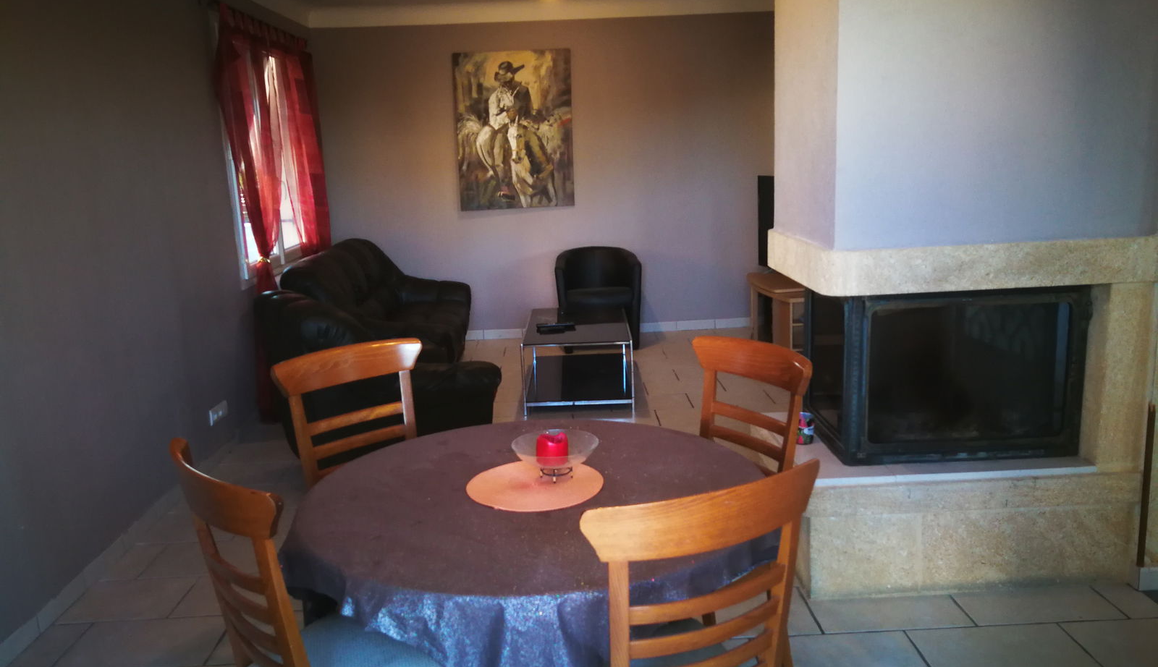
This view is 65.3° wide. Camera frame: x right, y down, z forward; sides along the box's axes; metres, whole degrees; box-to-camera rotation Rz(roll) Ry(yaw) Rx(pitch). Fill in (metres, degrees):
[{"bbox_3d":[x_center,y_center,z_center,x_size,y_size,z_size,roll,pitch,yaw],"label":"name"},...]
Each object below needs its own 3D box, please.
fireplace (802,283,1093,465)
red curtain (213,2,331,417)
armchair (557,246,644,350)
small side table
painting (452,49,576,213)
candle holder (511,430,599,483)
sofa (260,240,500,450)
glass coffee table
[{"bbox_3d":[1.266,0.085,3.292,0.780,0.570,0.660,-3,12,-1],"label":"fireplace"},{"bbox_3d":[-1.822,-0.770,5.671,0.140,2.200,1.950,-2,12,-1],"label":"red curtain"},{"bbox_3d":[0.143,-0.271,6.816,0.640,0.720,0.580,-3,12,-5],"label":"armchair"},{"bbox_3d":[1.531,-0.151,6.658,0.480,0.450,1.000,-2,12,-1],"label":"small side table"},{"bbox_3d":[-0.500,-1.581,7.052,0.900,1.200,0.030,-3,12,-1],"label":"painting"},{"bbox_3d":[-0.054,0.292,2.065,0.200,0.084,0.200,-2,12,-1],"label":"candle holder"},{"bbox_3d":[-1.240,-0.052,5.766,1.250,0.920,2.500,-3,12,-1],"label":"sofa"},{"bbox_3d":[-0.004,0.166,5.419,0.600,0.455,1.050,-2,12,2],"label":"glass coffee table"}]

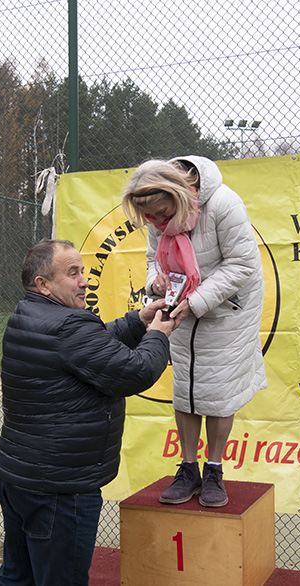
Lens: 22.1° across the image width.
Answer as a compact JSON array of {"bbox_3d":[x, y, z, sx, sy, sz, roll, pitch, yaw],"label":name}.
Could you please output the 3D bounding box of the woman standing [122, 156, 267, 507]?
[{"bbox_3d":[0.190,0.145,3.220,0.530,1.430,0.570,-1,0,41],"label":"woman standing"}]

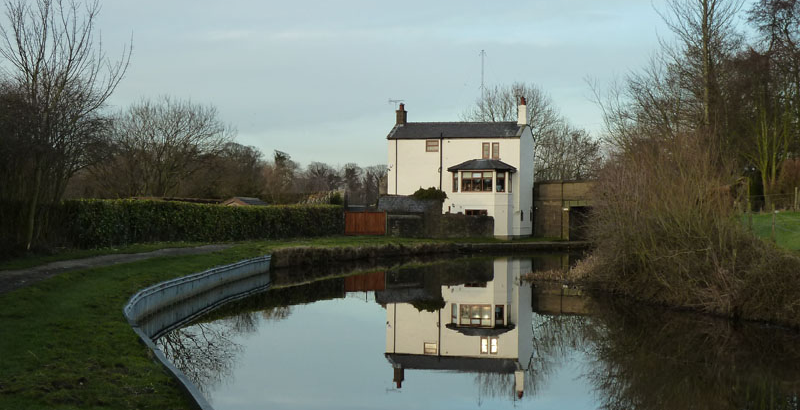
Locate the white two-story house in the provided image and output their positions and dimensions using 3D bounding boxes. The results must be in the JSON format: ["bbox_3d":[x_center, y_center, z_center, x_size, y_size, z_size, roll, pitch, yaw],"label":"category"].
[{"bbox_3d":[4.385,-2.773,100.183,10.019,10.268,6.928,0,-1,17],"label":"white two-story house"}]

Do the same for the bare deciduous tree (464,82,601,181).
[{"bbox_3d":[12.372,-4.656,127.931,12.767,13.596,11.500,0,-1,6],"label":"bare deciduous tree"}]

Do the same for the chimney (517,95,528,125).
[{"bbox_3d":[9.022,-6.835,99.606,0.586,2.067,0.640,0,-1,17],"label":"chimney"}]

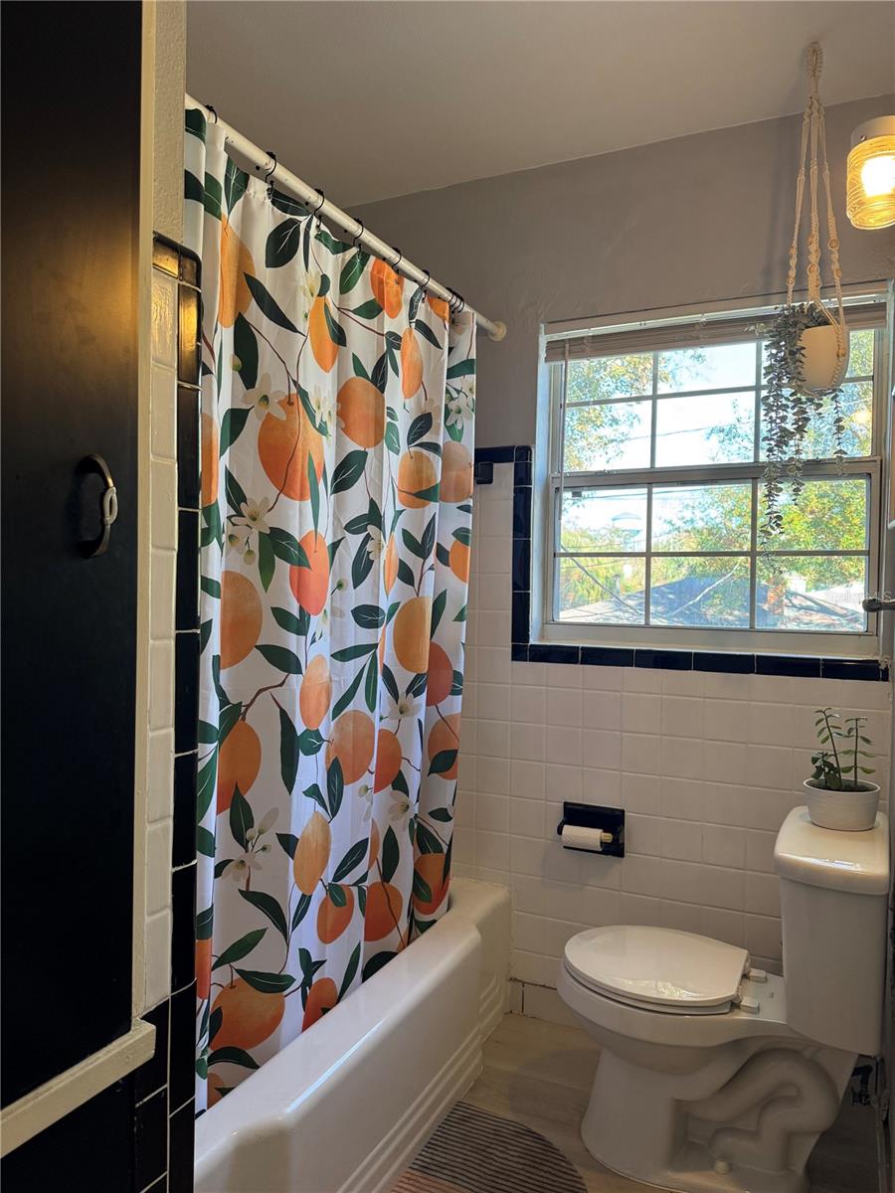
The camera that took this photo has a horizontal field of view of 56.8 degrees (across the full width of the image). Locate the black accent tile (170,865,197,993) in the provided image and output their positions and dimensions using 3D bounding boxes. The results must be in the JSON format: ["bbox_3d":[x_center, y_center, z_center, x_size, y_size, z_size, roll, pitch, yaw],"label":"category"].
[{"bbox_3d":[-0.339,0.422,1.064,0.009,0.152,0.051,1,1,27],"label":"black accent tile"}]

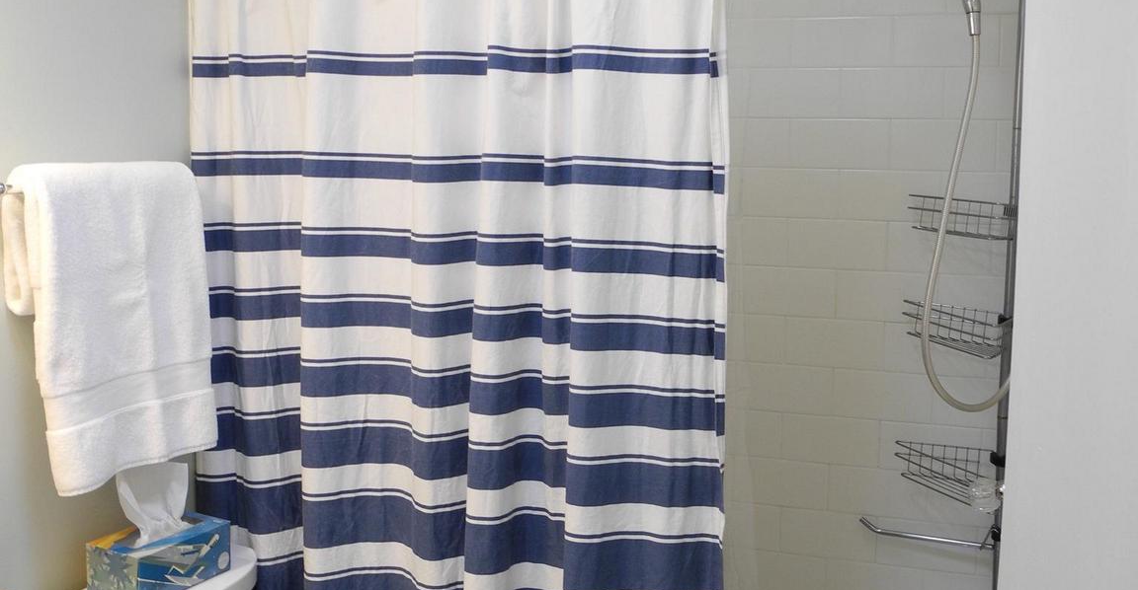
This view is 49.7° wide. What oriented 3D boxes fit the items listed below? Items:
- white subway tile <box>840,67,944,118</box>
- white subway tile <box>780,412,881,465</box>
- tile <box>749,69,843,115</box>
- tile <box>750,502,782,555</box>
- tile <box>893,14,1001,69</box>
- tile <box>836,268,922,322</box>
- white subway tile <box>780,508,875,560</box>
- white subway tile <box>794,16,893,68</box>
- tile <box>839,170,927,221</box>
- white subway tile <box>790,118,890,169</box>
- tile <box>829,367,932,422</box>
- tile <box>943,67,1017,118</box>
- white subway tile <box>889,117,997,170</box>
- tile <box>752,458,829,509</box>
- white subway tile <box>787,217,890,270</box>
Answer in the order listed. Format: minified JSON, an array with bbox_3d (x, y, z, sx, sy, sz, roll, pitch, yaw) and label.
[{"bbox_3d":[0.691,-0.434,2.634,0.216,0.108,0.010,3,8,20],"label":"white subway tile"},{"bbox_3d":[0.581,0.322,2.718,0.216,0.108,0.008,3,8,21],"label":"white subway tile"},{"bbox_3d":[0.493,-0.442,2.711,0.216,0.108,0.009,3,7,20],"label":"tile"},{"bbox_3d":[0.384,0.533,2.855,0.216,0.108,0.009,3,7,20],"label":"tile"},{"bbox_3d":[0.797,-0.536,2.589,0.216,0.108,0.009,3,7,20],"label":"tile"},{"bbox_3d":[0.692,0.003,2.685,0.216,0.108,0.009,3,7,20],"label":"tile"},{"bbox_3d":[0.579,0.536,2.745,0.216,0.108,0.008,3,8,21],"label":"white subway tile"},{"bbox_3d":[0.582,-0.537,2.611,0.216,0.108,0.008,3,8,21],"label":"white subway tile"},{"bbox_3d":[0.683,-0.210,2.611,0.216,0.108,0.008,3,8,21],"label":"tile"},{"bbox_3d":[0.593,-0.329,2.686,0.216,0.108,0.009,3,7,20],"label":"white subway tile"},{"bbox_3d":[0.691,0.219,2.720,0.216,0.108,0.010,3,8,20],"label":"tile"},{"bbox_3d":[0.891,-0.423,2.567,0.200,0.108,0.009,3,7,20],"label":"tile"},{"bbox_3d":[0.794,-0.322,2.610,0.216,0.108,0.010,3,8,20],"label":"white subway tile"},{"bbox_3d":[0.480,0.425,2.771,0.216,0.108,0.008,3,8,21],"label":"tile"},{"bbox_3d":[0.594,-0.115,2.712,0.216,0.108,0.010,3,8,20],"label":"white subway tile"}]

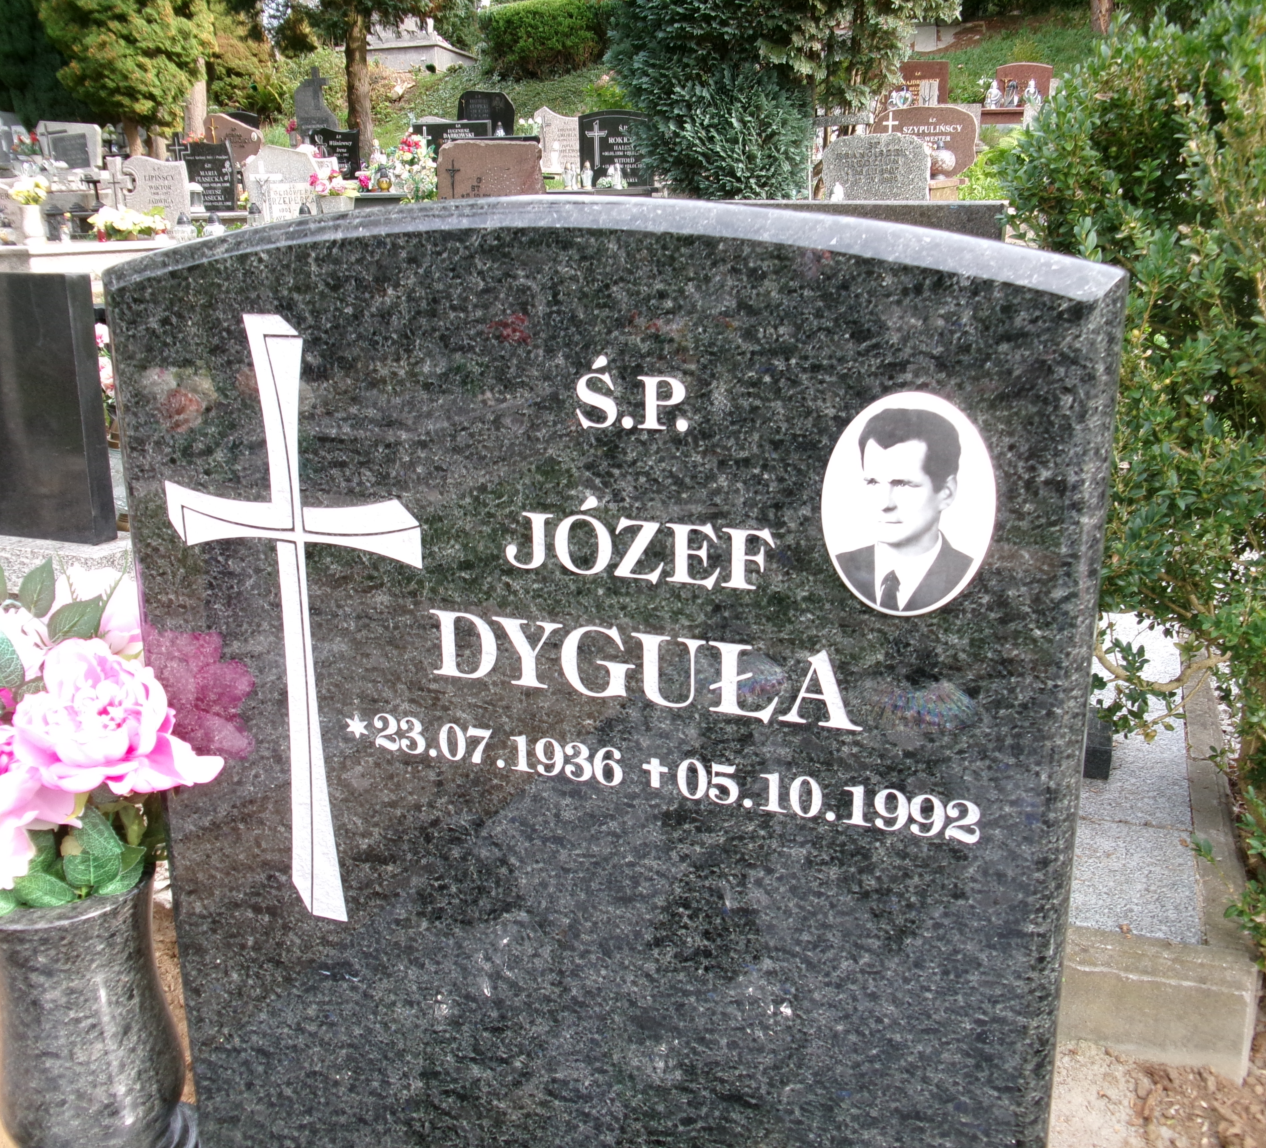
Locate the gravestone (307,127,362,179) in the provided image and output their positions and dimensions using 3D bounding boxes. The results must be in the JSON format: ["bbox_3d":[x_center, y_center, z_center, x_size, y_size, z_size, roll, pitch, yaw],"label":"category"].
[{"bbox_3d":[-3.431,-4.825,14.242,0.590,0.600,0.090,4,15,14],"label":"gravestone"}]

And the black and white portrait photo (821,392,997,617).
[{"bbox_3d":[0.142,-0.035,0.643,0.090,0.120,0.008,5,16,20],"label":"black and white portrait photo"}]

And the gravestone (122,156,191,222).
[{"bbox_3d":[-3.977,-3.154,10.340,0.590,0.660,0.090,6,16,21],"label":"gravestone"}]

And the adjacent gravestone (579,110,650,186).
[{"bbox_3d":[-0.146,-3.720,10.842,0.660,0.670,0.090,3,15,14],"label":"adjacent gravestone"}]

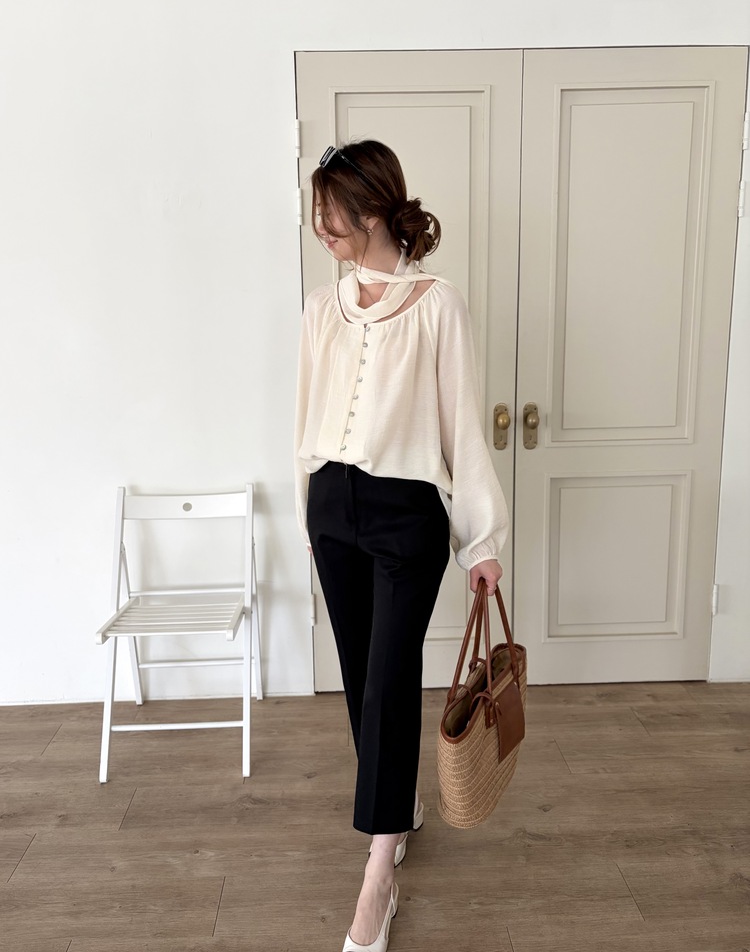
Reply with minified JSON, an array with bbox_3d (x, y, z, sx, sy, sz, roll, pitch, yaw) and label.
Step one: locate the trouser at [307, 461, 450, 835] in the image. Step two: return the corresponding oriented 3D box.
[{"bbox_3d":[0.017,0.347,1.587,0.290,0.810,0.350,3,10,20],"label":"trouser"}]

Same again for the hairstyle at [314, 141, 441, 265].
[{"bbox_3d":[-0.001,-0.520,1.435,0.240,0.230,0.180,-5,10,-25],"label":"hairstyle"}]

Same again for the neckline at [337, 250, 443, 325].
[{"bbox_3d":[0.025,-0.360,1.415,0.200,0.140,0.170,3,10,20],"label":"neckline"}]

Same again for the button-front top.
[{"bbox_3d":[0.053,-0.116,1.501,0.420,0.600,0.270,3,10,20],"label":"button-front top"}]

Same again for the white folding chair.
[{"bbox_3d":[-0.591,0.443,2.316,0.435,0.770,0.500,-1,9,-4],"label":"white folding chair"}]

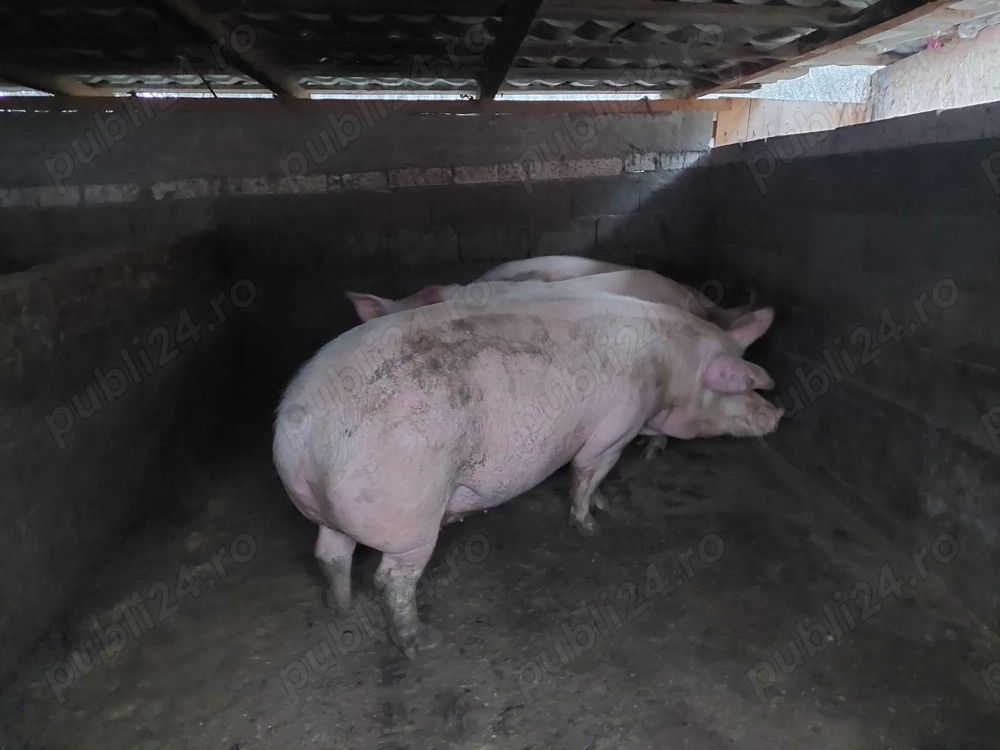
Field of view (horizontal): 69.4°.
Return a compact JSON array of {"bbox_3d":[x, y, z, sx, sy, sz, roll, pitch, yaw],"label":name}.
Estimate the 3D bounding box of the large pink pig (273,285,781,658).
[{"bbox_3d":[0.184,0.152,2.257,1.680,0.890,0.530,-12,18,-37],"label":"large pink pig"}]

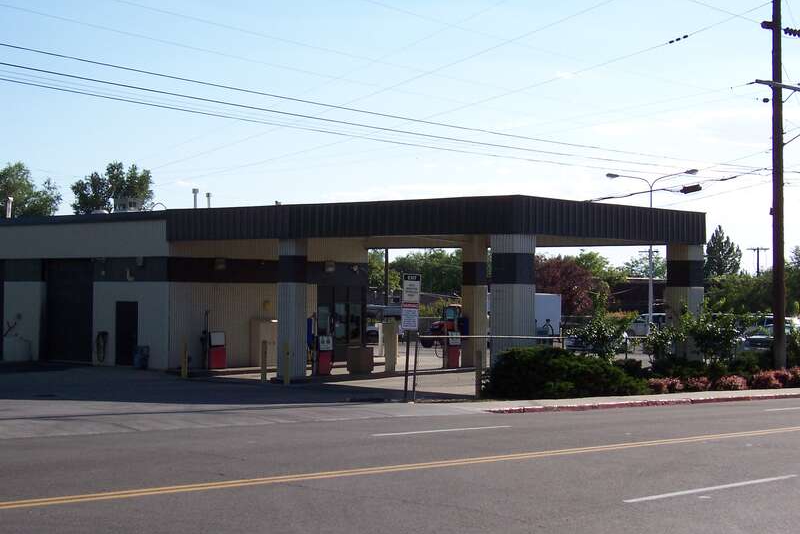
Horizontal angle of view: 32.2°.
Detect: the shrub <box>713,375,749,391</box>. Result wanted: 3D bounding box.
[{"bbox_3d":[8.414,2.948,35.300,0.750,0.372,0.900,0,-1,39],"label":"shrub"}]

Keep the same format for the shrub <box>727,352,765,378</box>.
[{"bbox_3d":[10.170,2.960,40.738,1.000,0.924,1.100,0,-1,41],"label":"shrub"}]

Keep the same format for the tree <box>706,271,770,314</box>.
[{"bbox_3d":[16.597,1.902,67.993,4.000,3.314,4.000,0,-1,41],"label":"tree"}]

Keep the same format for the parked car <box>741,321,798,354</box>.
[{"bbox_3d":[16.921,3.238,63.500,1.780,1.450,4.600,0,-1,30],"label":"parked car"}]

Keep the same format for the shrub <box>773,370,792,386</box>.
[{"bbox_3d":[10.848,3.154,39.309,0.580,0.467,0.620,0,-1,41],"label":"shrub"}]

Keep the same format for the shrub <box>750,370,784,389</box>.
[{"bbox_3d":[10.073,3.073,38.046,0.800,0.493,0.950,0,-1,41],"label":"shrub"}]

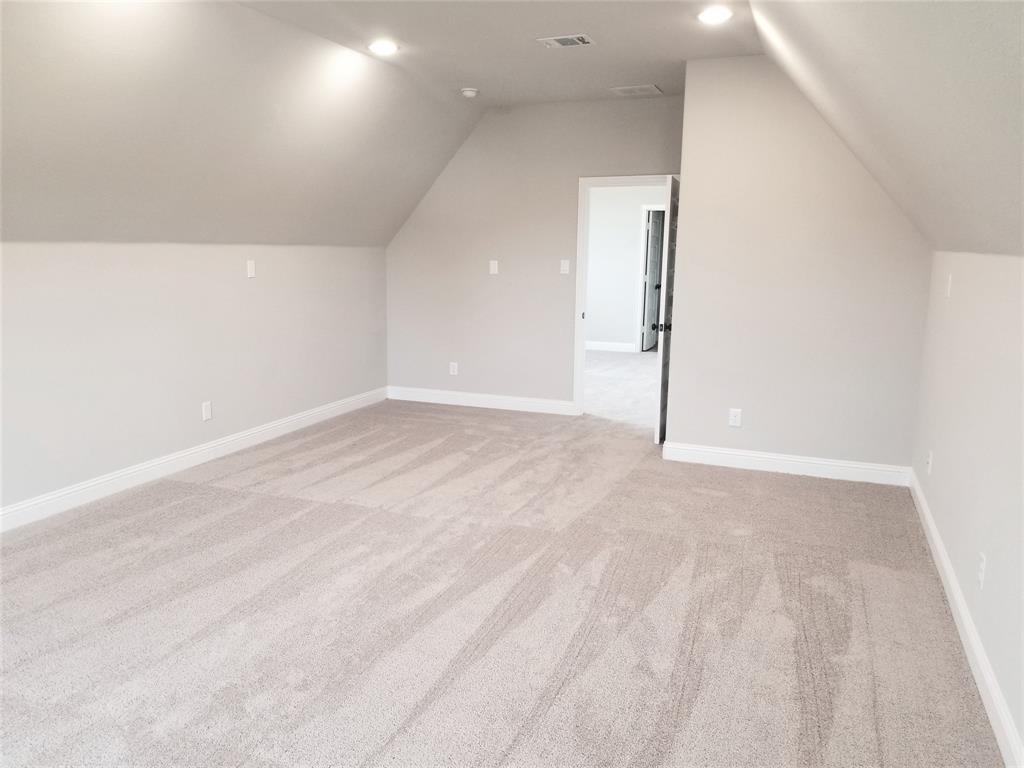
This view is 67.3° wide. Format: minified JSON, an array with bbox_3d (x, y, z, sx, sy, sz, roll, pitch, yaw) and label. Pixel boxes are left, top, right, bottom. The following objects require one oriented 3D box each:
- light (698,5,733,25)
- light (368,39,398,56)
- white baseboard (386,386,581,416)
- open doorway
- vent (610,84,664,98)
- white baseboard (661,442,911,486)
[{"bbox_3d":[1.084,-1.962,4.101,0.190,0.030,0.190,5,11,21],"label":"light"},{"bbox_3d":[-0.815,-2.123,4.867,0.190,0.030,0.190,5,11,21],"label":"light"},{"bbox_3d":[-0.341,0.153,7.346,1.944,0.131,0.018,5,11,21],"label":"white baseboard"},{"bbox_3d":[1.025,-0.709,6.645,0.970,2.108,0.180,5,11,21],"label":"open doorway"},{"bbox_3d":[1.006,-2.333,6.162,0.350,0.030,0.345,5,11,21],"label":"vent"},{"bbox_3d":[1.855,0.548,5.312,1.614,0.131,0.018,5,11,21],"label":"white baseboard"}]

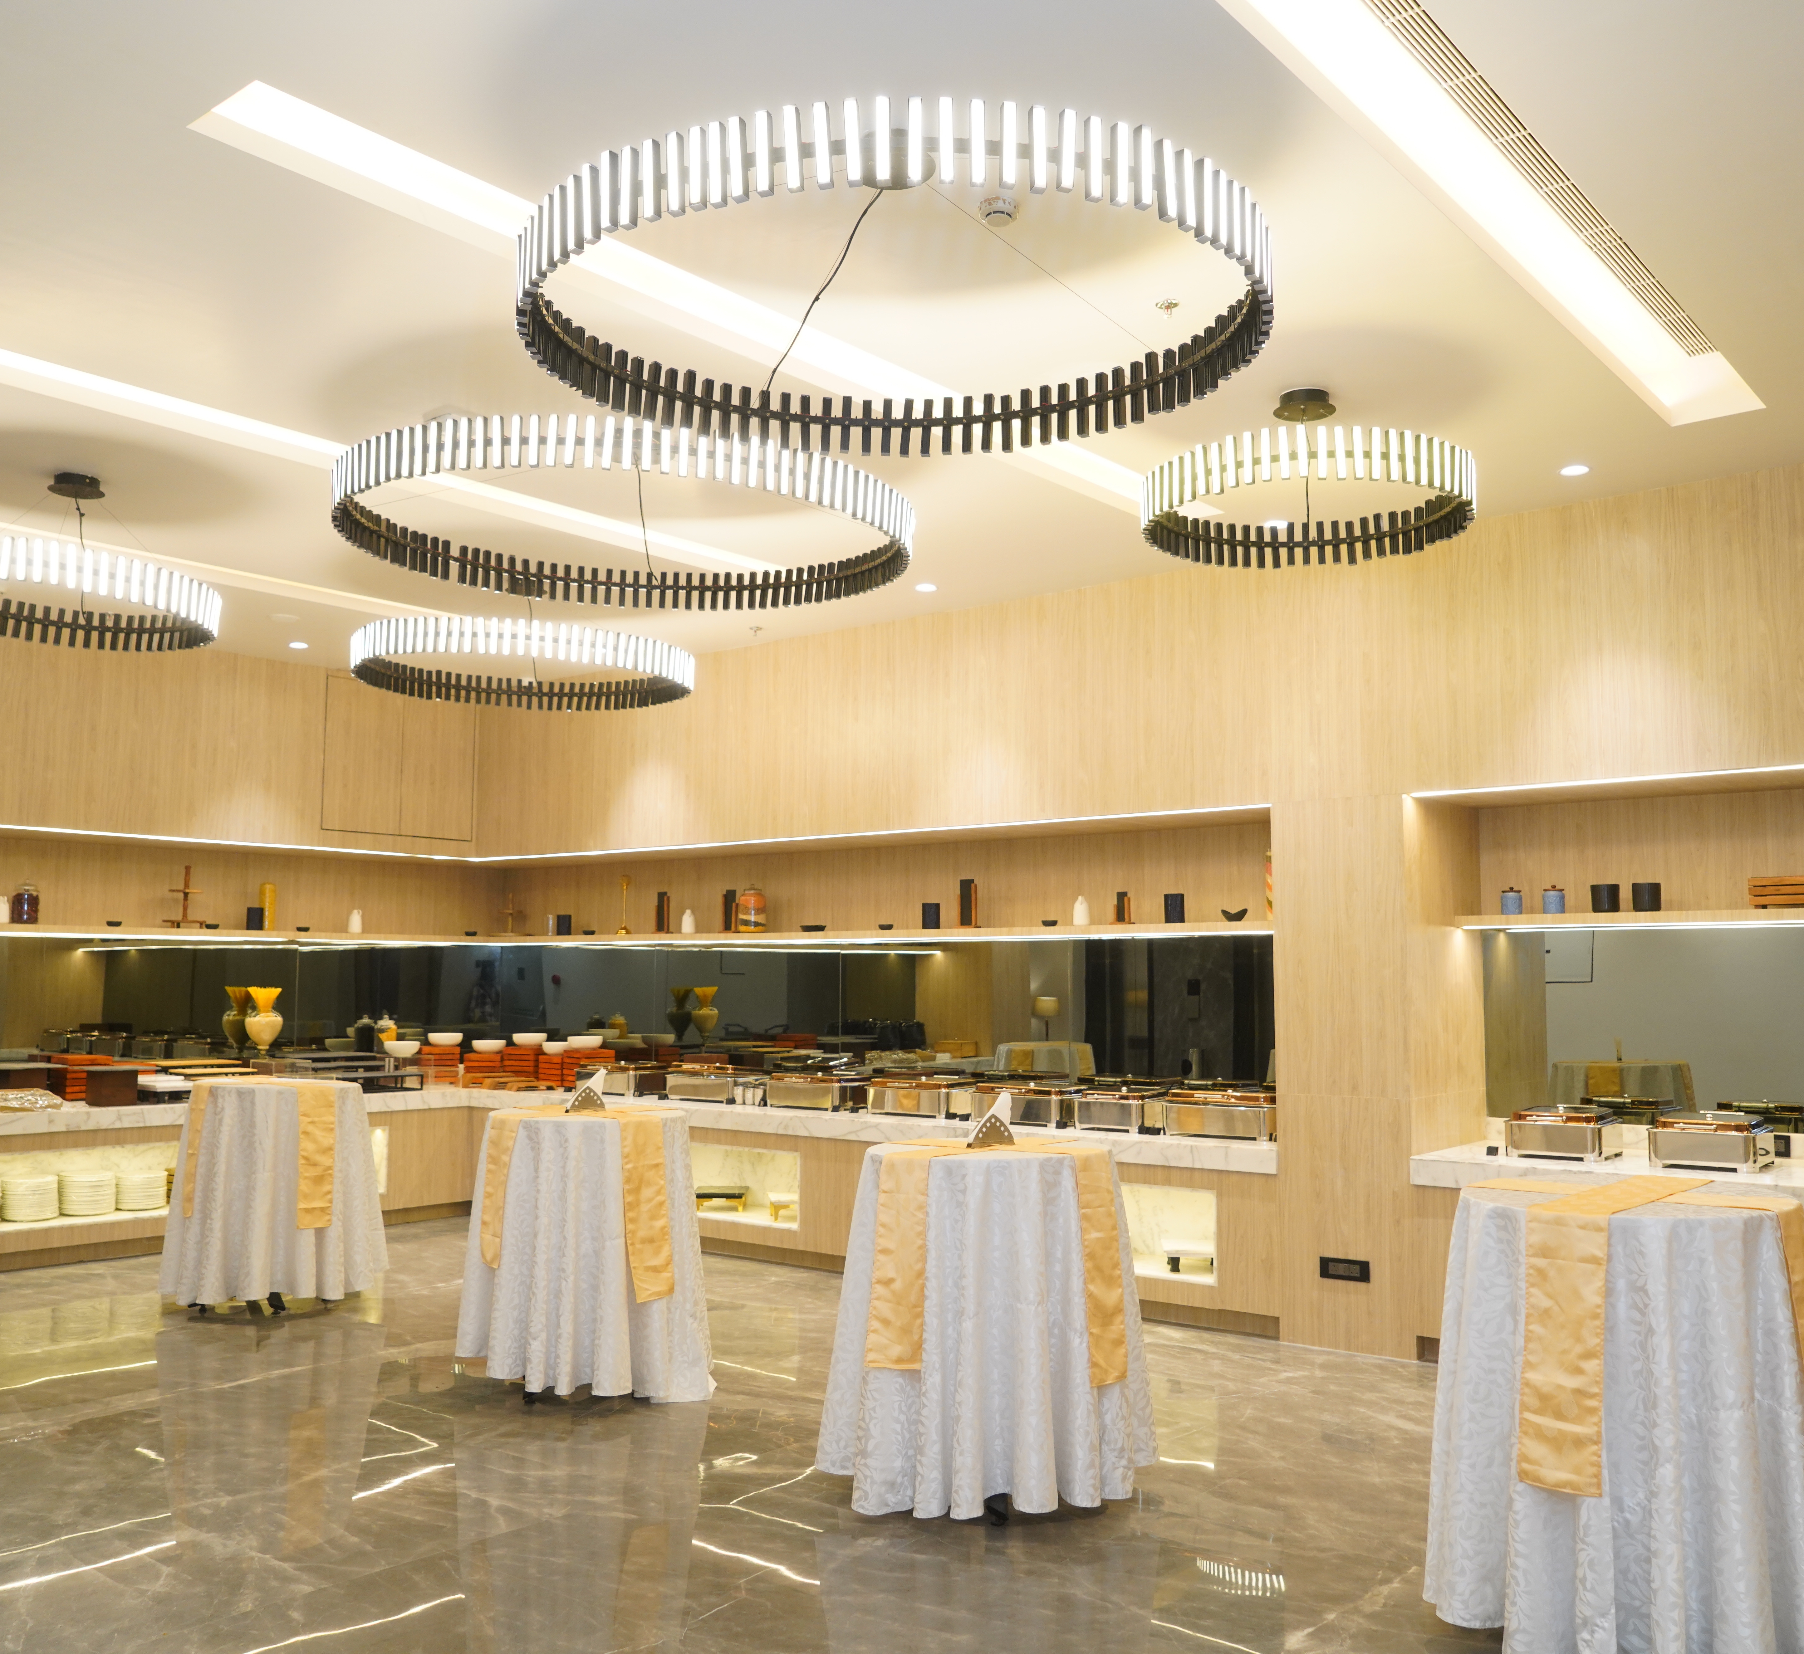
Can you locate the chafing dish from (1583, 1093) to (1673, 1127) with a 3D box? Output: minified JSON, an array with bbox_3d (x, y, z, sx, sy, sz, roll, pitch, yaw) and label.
[{"bbox_3d":[3.397,1.392,7.795,0.390,0.210,0.450,-4,-7,40],"label":"chafing dish"}]

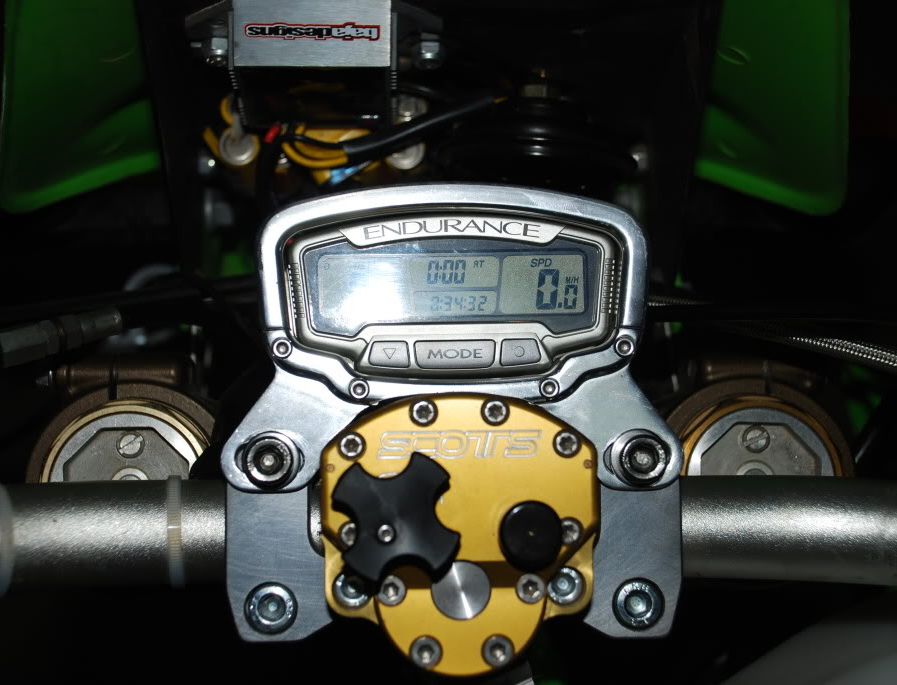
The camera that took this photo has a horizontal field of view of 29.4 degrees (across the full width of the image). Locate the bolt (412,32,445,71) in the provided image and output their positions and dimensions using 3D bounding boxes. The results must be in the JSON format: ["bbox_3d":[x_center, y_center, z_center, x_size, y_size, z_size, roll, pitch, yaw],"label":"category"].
[{"bbox_3d":[-0.007,-0.112,0.655,0.012,0.012,0.012,-1,60,0],"label":"bolt"}]

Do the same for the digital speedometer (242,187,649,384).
[{"bbox_3d":[0.000,-0.016,0.477,0.109,0.025,0.054,0,87,0],"label":"digital speedometer"}]

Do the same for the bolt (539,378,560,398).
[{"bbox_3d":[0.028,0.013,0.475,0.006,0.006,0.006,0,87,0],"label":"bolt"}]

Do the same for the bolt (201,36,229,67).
[{"bbox_3d":[-0.089,-0.112,0.655,0.012,0.012,0.012,-1,60,0],"label":"bolt"}]

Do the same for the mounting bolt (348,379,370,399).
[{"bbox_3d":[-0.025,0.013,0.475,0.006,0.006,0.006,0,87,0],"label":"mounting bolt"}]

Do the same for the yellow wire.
[{"bbox_3d":[-0.050,-0.070,0.640,0.027,0.012,0.012,-1,60,0],"label":"yellow wire"}]

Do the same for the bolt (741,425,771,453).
[{"bbox_3d":[0.102,0.032,0.566,0.009,0.006,0.009,0,87,0],"label":"bolt"}]

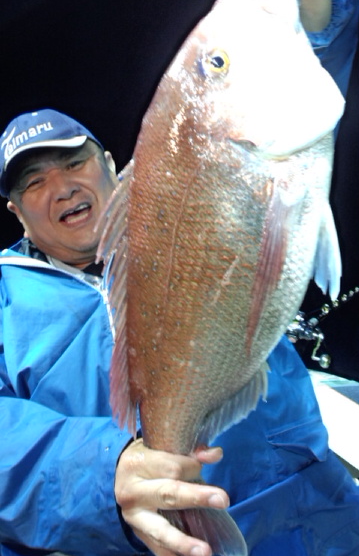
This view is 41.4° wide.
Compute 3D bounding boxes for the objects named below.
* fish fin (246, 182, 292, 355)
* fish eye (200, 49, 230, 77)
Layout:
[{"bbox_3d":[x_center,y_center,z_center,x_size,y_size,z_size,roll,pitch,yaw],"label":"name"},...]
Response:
[{"bbox_3d":[0.084,-0.008,0.445,0.030,0.165,0.018,7,5,-14],"label":"fish fin"},{"bbox_3d":[0.034,-0.198,0.437,0.027,0.026,0.013,9,3,5],"label":"fish eye"}]

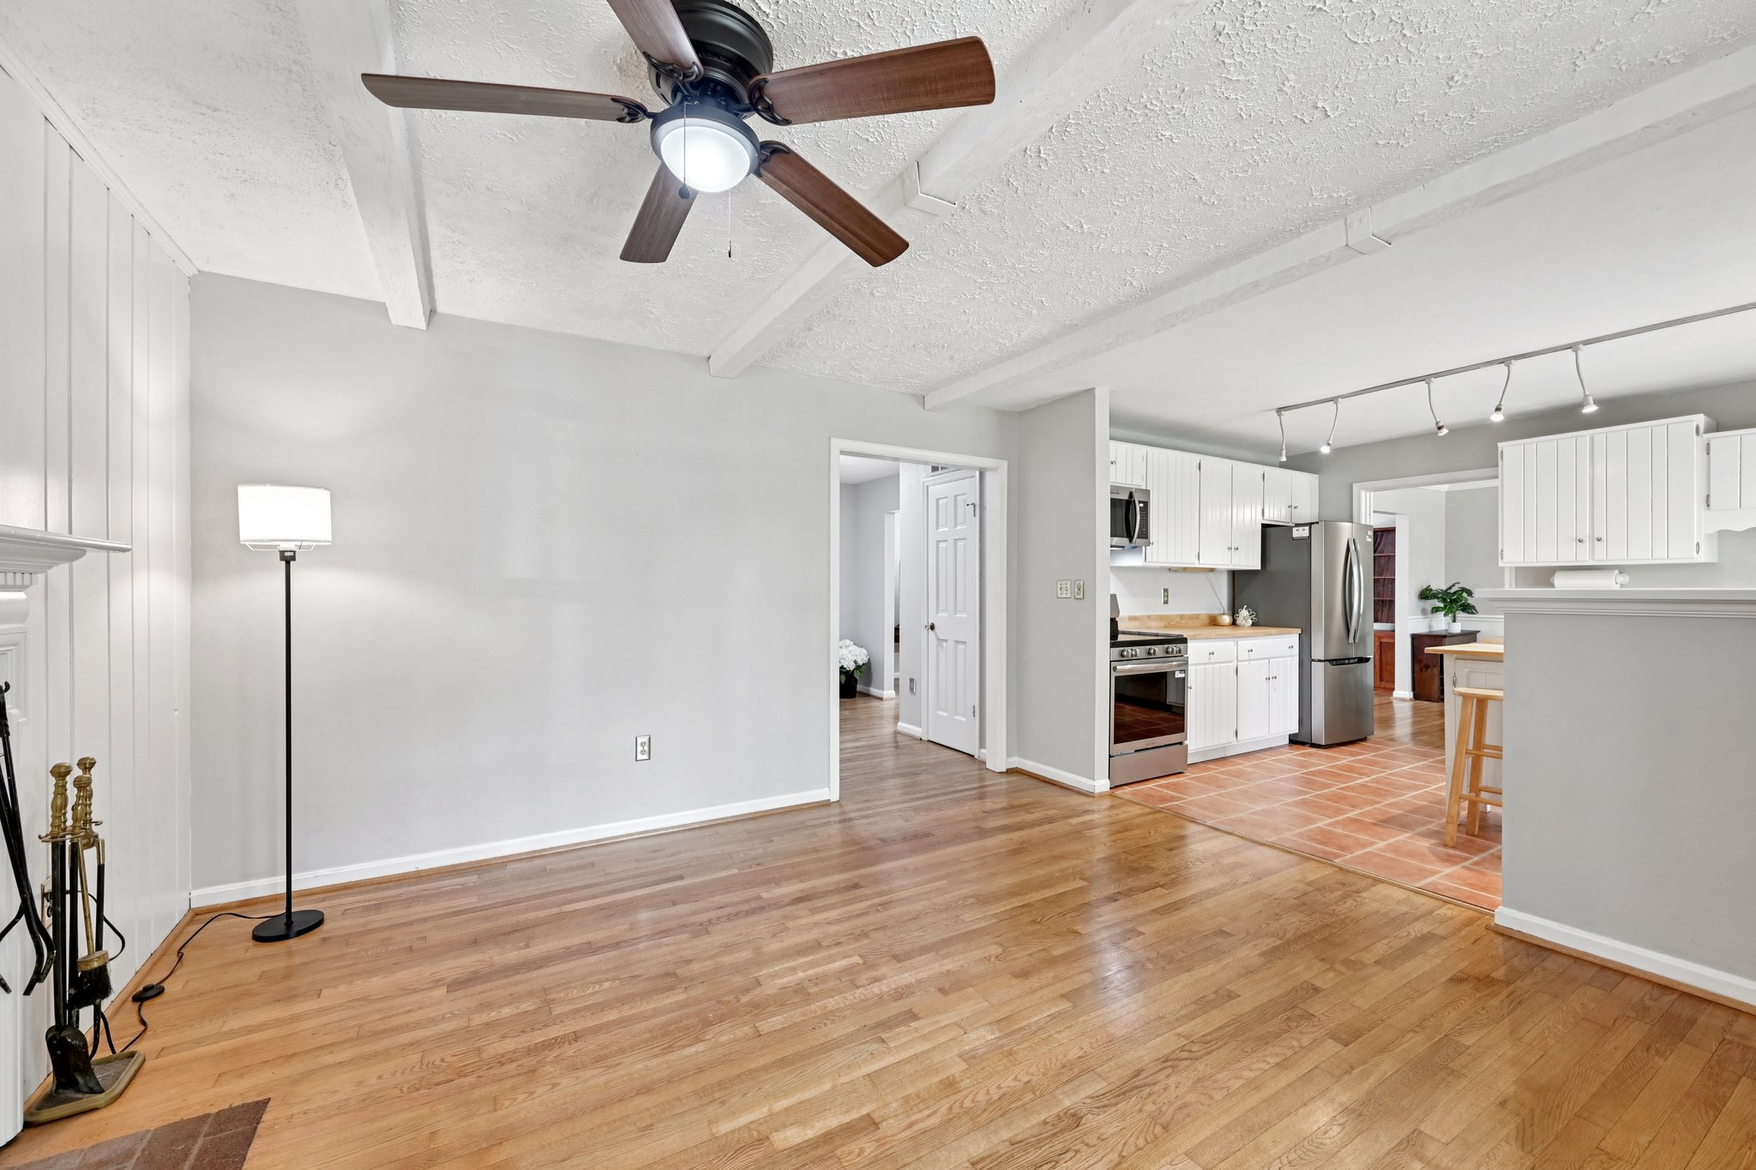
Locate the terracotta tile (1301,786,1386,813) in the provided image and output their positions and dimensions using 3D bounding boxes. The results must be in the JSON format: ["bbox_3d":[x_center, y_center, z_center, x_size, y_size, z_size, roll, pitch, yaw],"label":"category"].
[{"bbox_3d":[2.736,1.259,3.990,0.290,0.012,0.272,0,0,-30],"label":"terracotta tile"}]

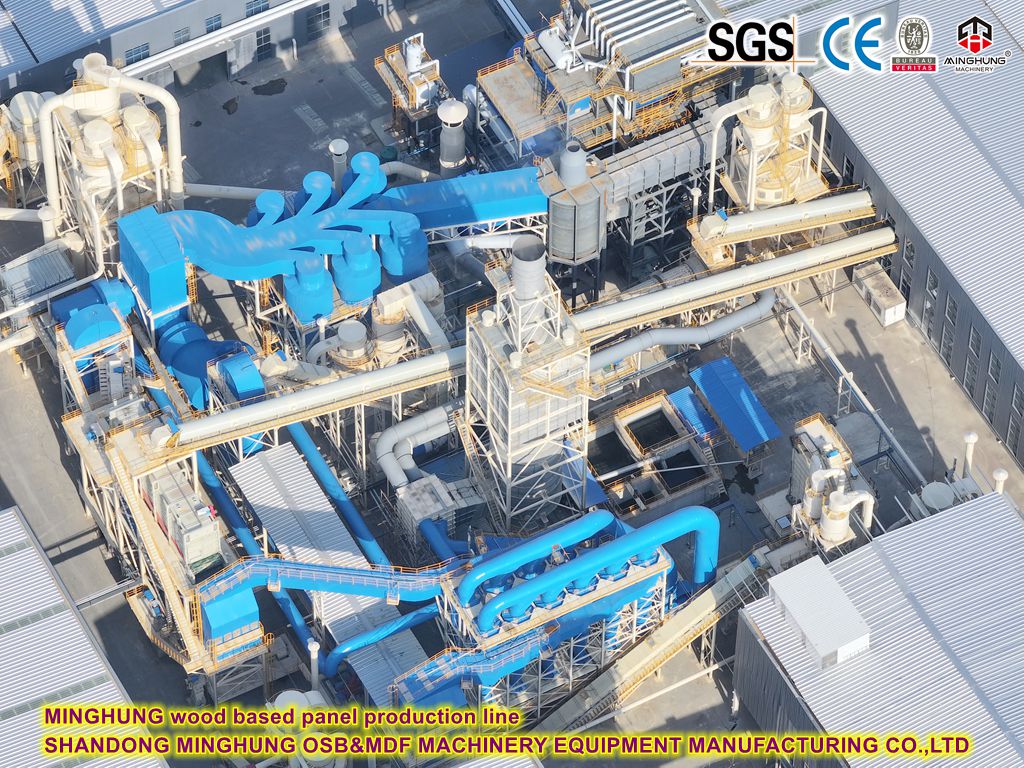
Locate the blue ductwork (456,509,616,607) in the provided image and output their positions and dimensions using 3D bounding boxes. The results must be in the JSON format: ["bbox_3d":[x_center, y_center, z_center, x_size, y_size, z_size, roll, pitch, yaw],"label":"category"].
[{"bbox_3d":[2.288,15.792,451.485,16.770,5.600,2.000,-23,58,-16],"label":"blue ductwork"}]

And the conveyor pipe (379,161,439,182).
[{"bbox_3d":[-10.168,-21.287,491.915,6.800,1.500,1.500,14,55,9],"label":"conveyor pipe"}]

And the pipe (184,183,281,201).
[{"bbox_3d":[-28.126,-19.457,501.279,11.102,1.130,1.130,4,54,3],"label":"pipe"}]

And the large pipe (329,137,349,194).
[{"bbox_3d":[-17.459,-20.142,498.018,1.980,13.200,1.980,0,54,0],"label":"large pipe"}]

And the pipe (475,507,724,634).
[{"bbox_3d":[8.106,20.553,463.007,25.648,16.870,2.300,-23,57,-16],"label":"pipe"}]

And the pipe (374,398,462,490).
[{"bbox_3d":[-8.628,6.272,477.484,9.752,2.600,6.664,-23,57,-16],"label":"pipe"}]

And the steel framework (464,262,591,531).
[{"bbox_3d":[1.357,1.137,462.964,8.420,32.770,8.960,-23,58,-16],"label":"steel framework"}]

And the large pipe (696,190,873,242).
[{"bbox_3d":[27.043,-16.610,482.107,20.700,1.800,1.800,-12,53,-31],"label":"large pipe"}]

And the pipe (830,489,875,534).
[{"bbox_3d":[32.163,12.930,466.277,4.472,8.300,1.750,-8,54,-6],"label":"pipe"}]

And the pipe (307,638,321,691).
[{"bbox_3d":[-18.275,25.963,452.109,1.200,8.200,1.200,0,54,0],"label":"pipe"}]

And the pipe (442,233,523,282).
[{"bbox_3d":[-2.176,-13.609,496.567,7.144,1.600,5.184,-23,57,-16],"label":"pipe"}]

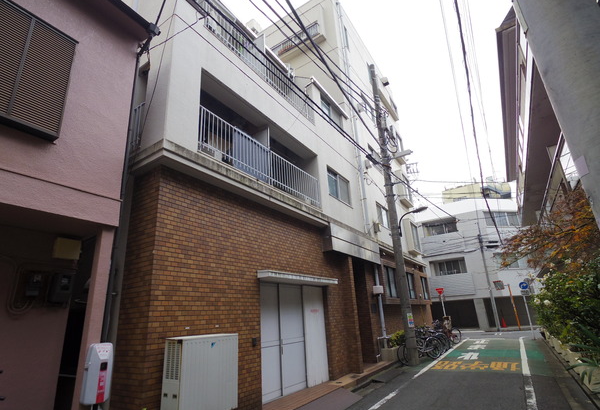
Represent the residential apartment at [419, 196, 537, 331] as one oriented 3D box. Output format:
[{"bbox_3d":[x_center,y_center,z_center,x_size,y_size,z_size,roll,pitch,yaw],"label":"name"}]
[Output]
[{"bbox_3d":[13.941,4.874,24.979,8.600,9.200,7.200,-12,-21,25],"label":"residential apartment"}]

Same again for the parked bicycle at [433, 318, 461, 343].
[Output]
[{"bbox_3d":[6.606,5.787,14.239,1.750,1.120,0.580,3,-20,-15],"label":"parked bicycle"}]

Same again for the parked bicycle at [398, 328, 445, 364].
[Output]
[{"bbox_3d":[3.934,4.576,10.314,1.750,1.060,0.580,4,-20,-18],"label":"parked bicycle"}]

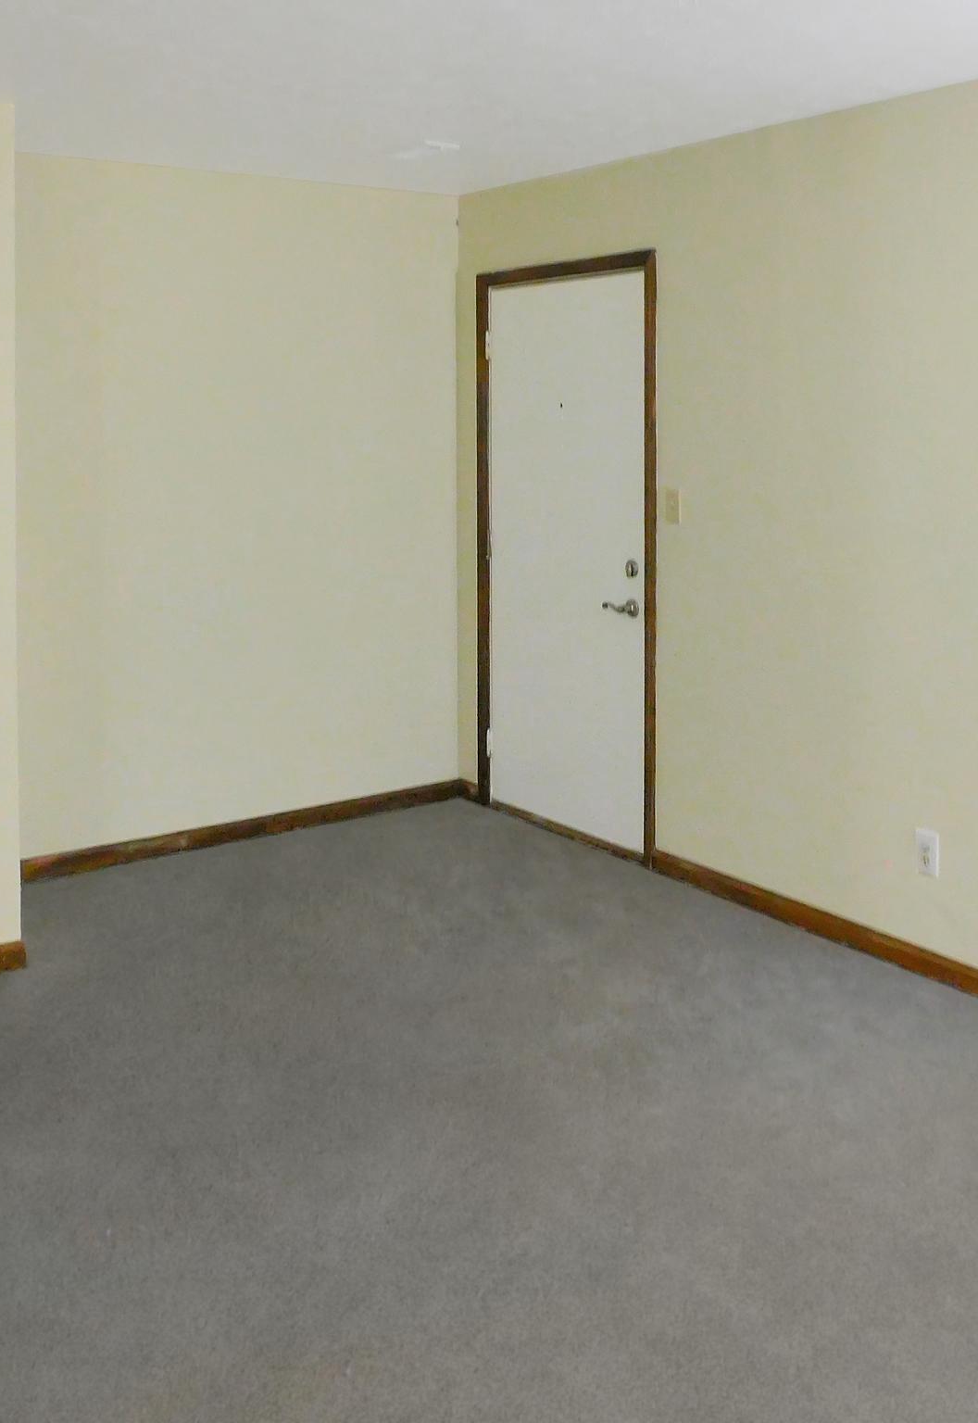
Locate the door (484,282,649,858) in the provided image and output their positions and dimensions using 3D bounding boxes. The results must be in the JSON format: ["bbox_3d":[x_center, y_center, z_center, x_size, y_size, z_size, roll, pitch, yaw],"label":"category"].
[{"bbox_3d":[0.296,-0.562,5.006,0.045,2.050,0.870,-9,15,-37],"label":"door"}]

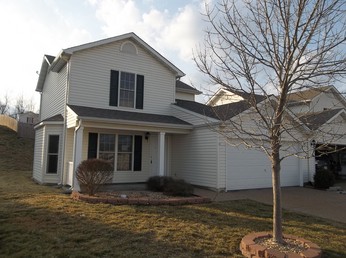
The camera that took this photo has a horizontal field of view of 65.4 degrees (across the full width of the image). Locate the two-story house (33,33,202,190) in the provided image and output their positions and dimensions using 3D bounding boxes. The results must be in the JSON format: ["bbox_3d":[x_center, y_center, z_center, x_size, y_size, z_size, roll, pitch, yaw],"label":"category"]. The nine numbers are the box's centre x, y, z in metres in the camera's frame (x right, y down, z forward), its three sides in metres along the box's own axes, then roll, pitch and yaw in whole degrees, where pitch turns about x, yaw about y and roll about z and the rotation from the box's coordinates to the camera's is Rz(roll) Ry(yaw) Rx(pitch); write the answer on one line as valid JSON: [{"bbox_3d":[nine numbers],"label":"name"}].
[{"bbox_3d":[-2.539,-0.746,15.268,8.650,6.700,10.200,4,-5,-31],"label":"two-story house"}]

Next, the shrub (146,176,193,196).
[{"bbox_3d":[-0.101,1.943,9.100,1.500,0.650,1.100,2,-4,0],"label":"shrub"}]

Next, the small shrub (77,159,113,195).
[{"bbox_3d":[-2.462,1.531,8.500,1.170,1.200,1.150,4,-5,-31],"label":"small shrub"}]

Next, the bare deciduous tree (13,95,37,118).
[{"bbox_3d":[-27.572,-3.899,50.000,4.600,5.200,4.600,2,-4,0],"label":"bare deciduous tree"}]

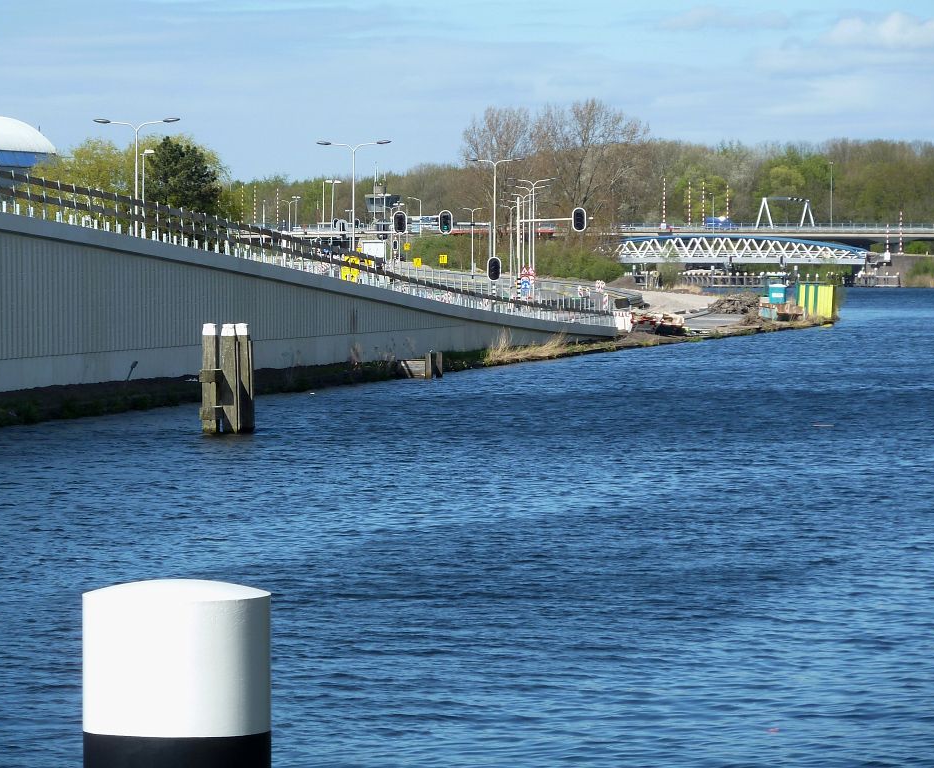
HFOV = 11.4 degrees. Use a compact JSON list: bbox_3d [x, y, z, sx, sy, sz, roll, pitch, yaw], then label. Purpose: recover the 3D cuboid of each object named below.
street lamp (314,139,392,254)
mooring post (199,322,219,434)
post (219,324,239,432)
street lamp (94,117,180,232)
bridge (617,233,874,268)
[{"bbox_3d":[-6.421,-8.893,265.140,4.300,10.000,0.350,1,2,12],"label":"street lamp"},{"bbox_3d":[-6.218,-0.121,113.300,0.360,2.650,0.360,1,2,11],"label":"mooring post"},{"bbox_3d":[-5.730,-0.116,112.900,0.370,2.650,0.370,1,2,11],"label":"post"},{"bbox_3d":[-15.871,-7.779,224.640,4.300,10.000,0.350,1,2,12],"label":"street lamp"},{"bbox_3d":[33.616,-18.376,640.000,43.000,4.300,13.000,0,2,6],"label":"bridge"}]

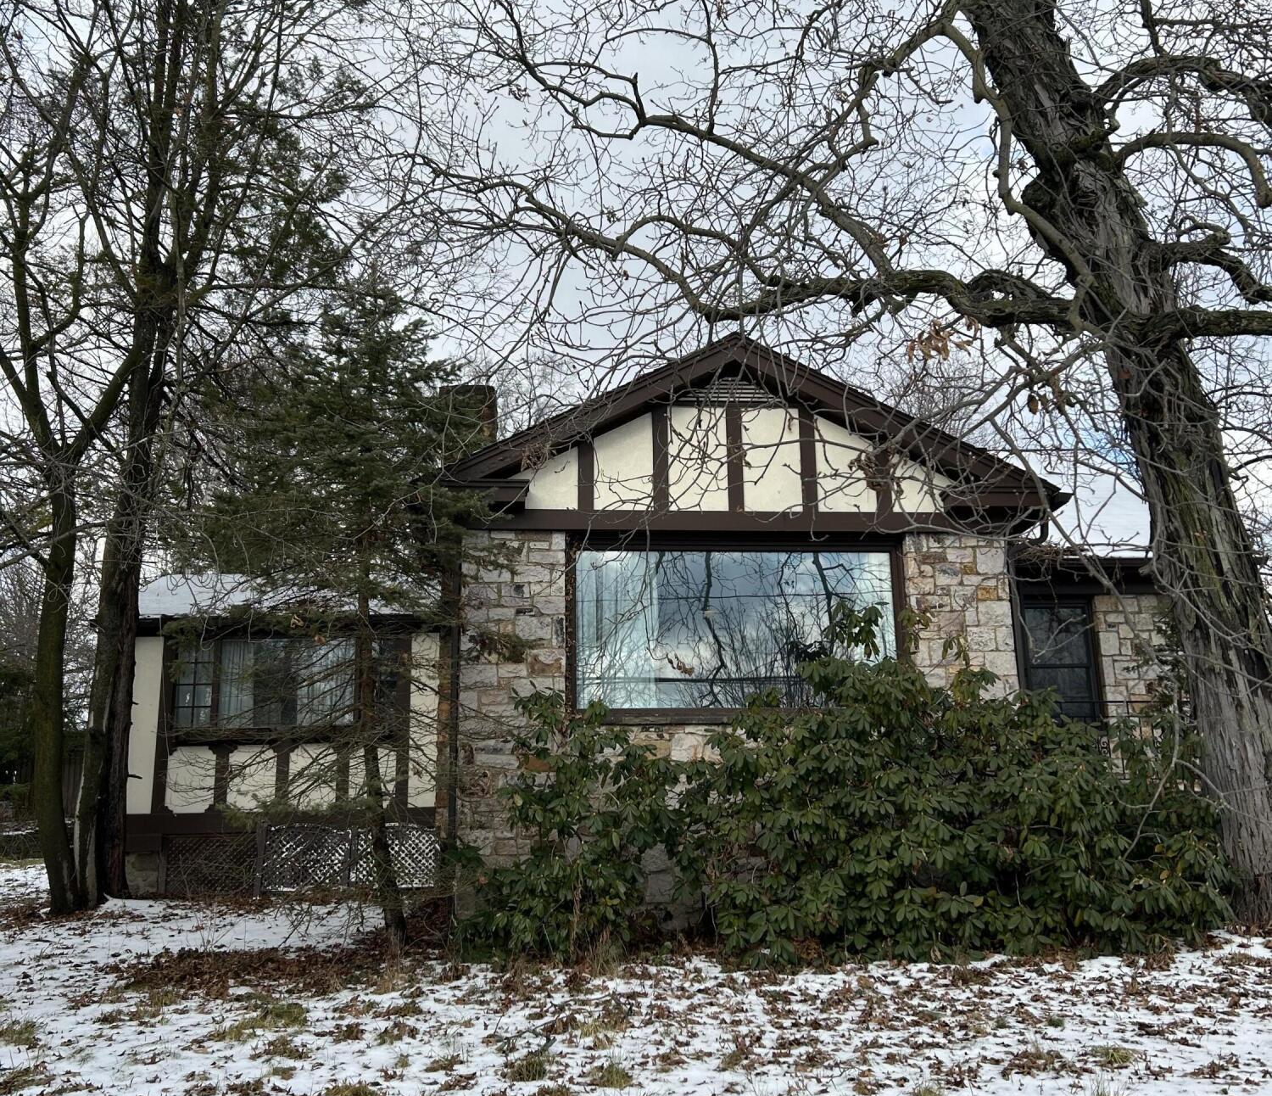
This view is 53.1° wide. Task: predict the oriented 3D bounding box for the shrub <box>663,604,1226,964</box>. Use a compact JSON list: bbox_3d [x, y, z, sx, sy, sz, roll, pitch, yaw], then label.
[{"bbox_3d":[2.601,1.988,10.912,4.679,2.906,2.069,0,-14,-6],"label":"shrub"}]

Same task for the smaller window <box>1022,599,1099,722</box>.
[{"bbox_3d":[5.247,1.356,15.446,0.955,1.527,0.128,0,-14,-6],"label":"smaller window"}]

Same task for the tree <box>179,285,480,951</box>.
[{"bbox_3d":[-2.597,0.357,10.979,2.610,5.910,2.561,0,-14,-6],"label":"tree"}]

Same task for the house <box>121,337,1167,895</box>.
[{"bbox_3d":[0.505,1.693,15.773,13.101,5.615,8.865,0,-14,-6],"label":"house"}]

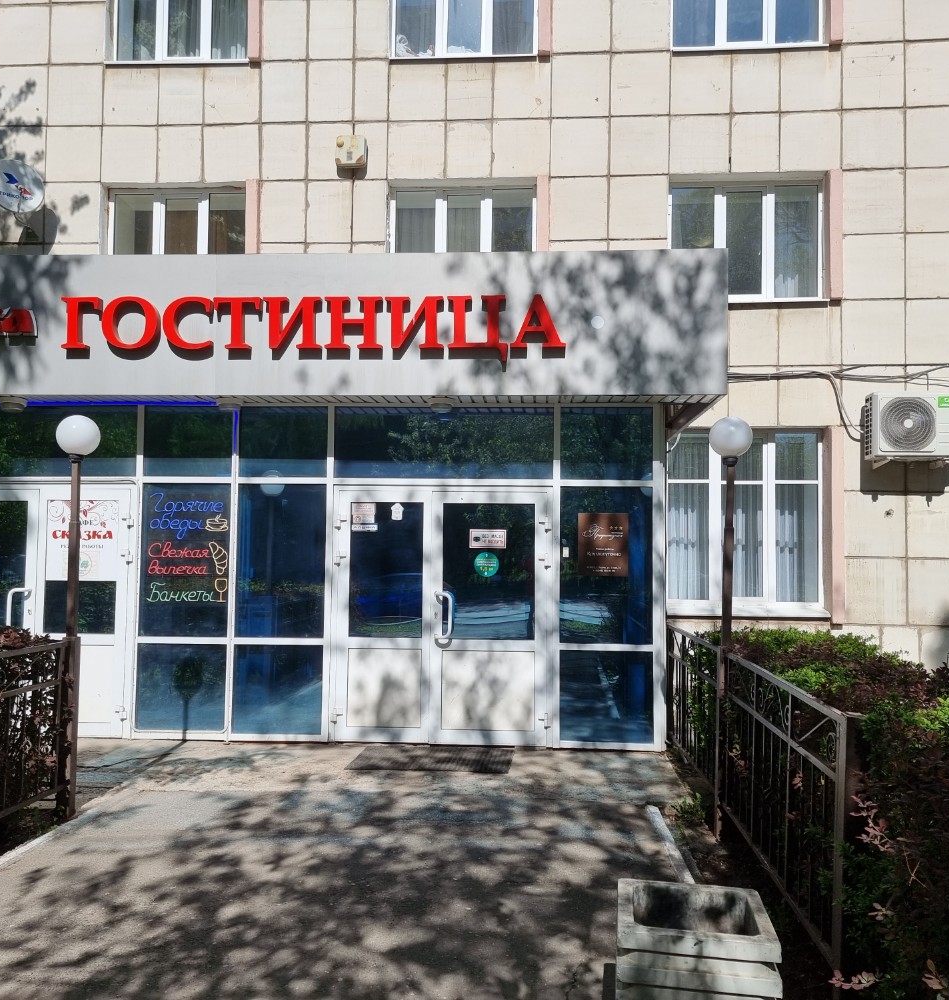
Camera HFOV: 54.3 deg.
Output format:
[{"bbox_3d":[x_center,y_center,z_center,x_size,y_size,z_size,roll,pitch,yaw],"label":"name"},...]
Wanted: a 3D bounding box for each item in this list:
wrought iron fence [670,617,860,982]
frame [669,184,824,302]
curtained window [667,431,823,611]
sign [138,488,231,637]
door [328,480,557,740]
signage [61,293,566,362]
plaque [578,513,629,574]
[{"bbox_3d":[1.415,1.373,5.305,0.090,0.990,4.150,1,-3,4],"label":"wrought iron fence"},{"bbox_3d":[2.946,-2.811,10.120,1.680,1.325,0.120,0,-3,4],"label":"frame"},{"bbox_3d":[2.896,0.250,9.963,1.694,2.005,0.160,0,-3,4],"label":"curtained window"},{"bbox_3d":[-2.405,0.512,7.718,0.769,1.251,0.040,1,-3,4],"label":"sign"},{"bbox_3d":[-0.276,0.926,7.468,1.799,2.058,0.130,0,-3,4],"label":"door"},{"bbox_3d":[-1.269,-1.320,7.143,3.926,0.524,0.110,1,-3,4],"label":"signage"},{"bbox_3d":[1.039,0.356,7.446,0.407,0.511,0.020,1,-3,4],"label":"plaque"}]

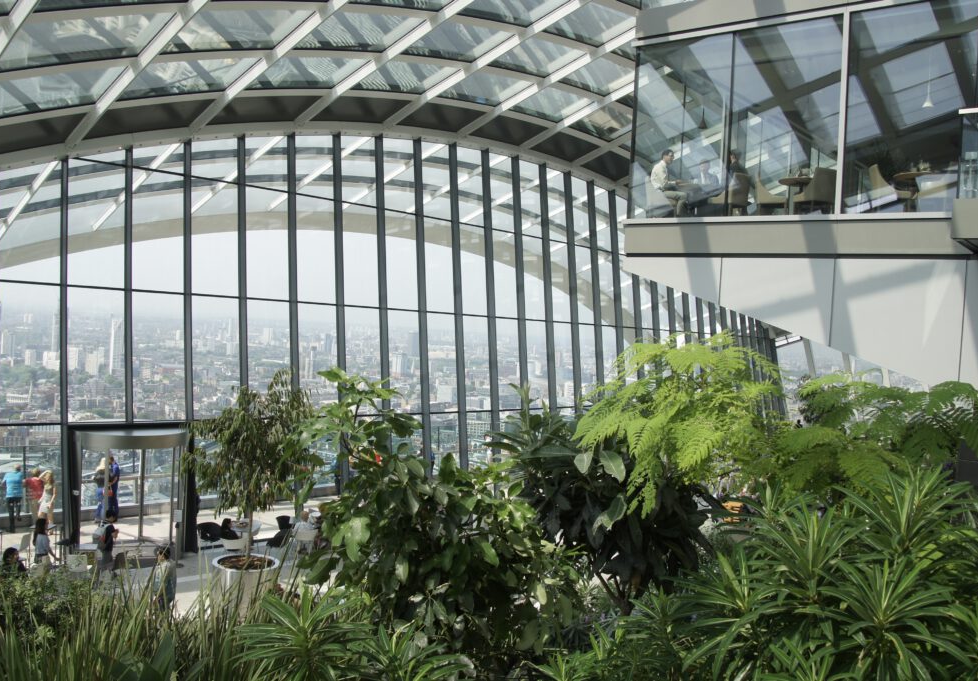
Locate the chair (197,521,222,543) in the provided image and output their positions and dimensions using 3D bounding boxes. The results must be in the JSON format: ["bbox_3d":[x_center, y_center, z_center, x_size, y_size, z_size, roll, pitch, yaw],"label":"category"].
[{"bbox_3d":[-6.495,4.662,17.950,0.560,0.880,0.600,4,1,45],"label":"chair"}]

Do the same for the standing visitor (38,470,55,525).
[{"bbox_3d":[-11.231,4.075,19.531,0.460,1.530,0.360,3,1,-12],"label":"standing visitor"}]

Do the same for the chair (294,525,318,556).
[{"bbox_3d":[-4.324,4.834,18.353,0.520,0.740,0.540,3,1,0],"label":"chair"}]

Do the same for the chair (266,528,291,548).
[{"bbox_3d":[-4.944,4.806,18.171,0.540,0.740,0.520,3,1,30],"label":"chair"}]

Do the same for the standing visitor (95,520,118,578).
[{"bbox_3d":[-7.846,4.335,15.703,0.500,1.700,0.520,2,1,-44],"label":"standing visitor"}]

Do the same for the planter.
[{"bbox_3d":[-4.722,4.809,14.870,1.240,0.980,1.240,3,1,-19],"label":"planter"}]

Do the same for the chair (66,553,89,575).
[{"bbox_3d":[-8.458,4.753,15.749,0.480,0.820,0.520,3,1,-27],"label":"chair"}]

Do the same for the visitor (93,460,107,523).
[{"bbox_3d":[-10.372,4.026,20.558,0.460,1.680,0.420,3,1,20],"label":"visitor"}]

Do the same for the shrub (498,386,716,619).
[{"bbox_3d":[1.080,1.522,7.300,1.900,2.000,1.800,3,1,9],"label":"shrub"}]

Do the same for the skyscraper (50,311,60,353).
[{"bbox_3d":[-1073.971,-12.445,1910.000,28.000,122.000,24.000,3,1,-30],"label":"skyscraper"}]

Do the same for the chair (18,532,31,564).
[{"bbox_3d":[-10.026,4.558,16.501,0.520,0.780,0.500,3,1,6],"label":"chair"}]

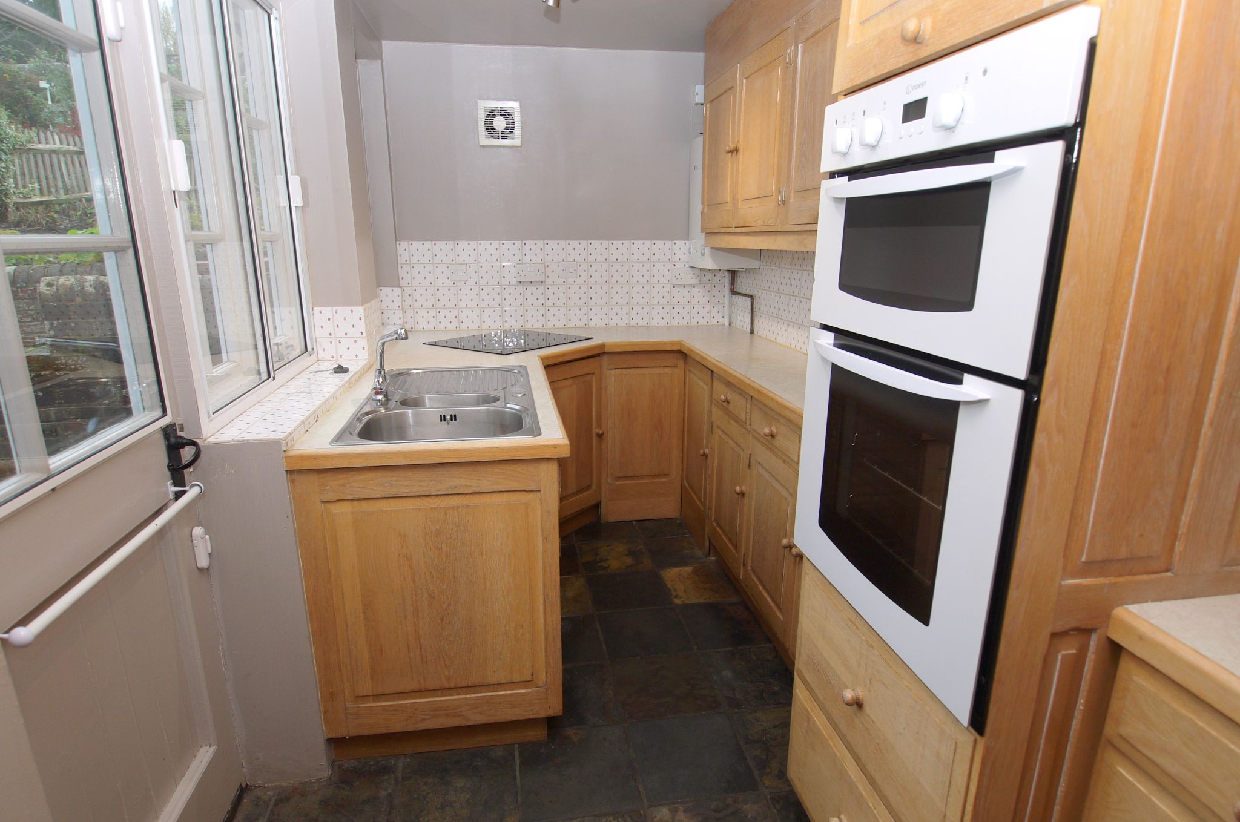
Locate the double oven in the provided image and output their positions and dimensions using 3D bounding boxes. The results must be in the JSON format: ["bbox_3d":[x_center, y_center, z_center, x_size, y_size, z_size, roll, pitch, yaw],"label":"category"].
[{"bbox_3d":[0.694,-0.078,1.122,0.560,0.900,0.595,-3,15,-10],"label":"double oven"}]

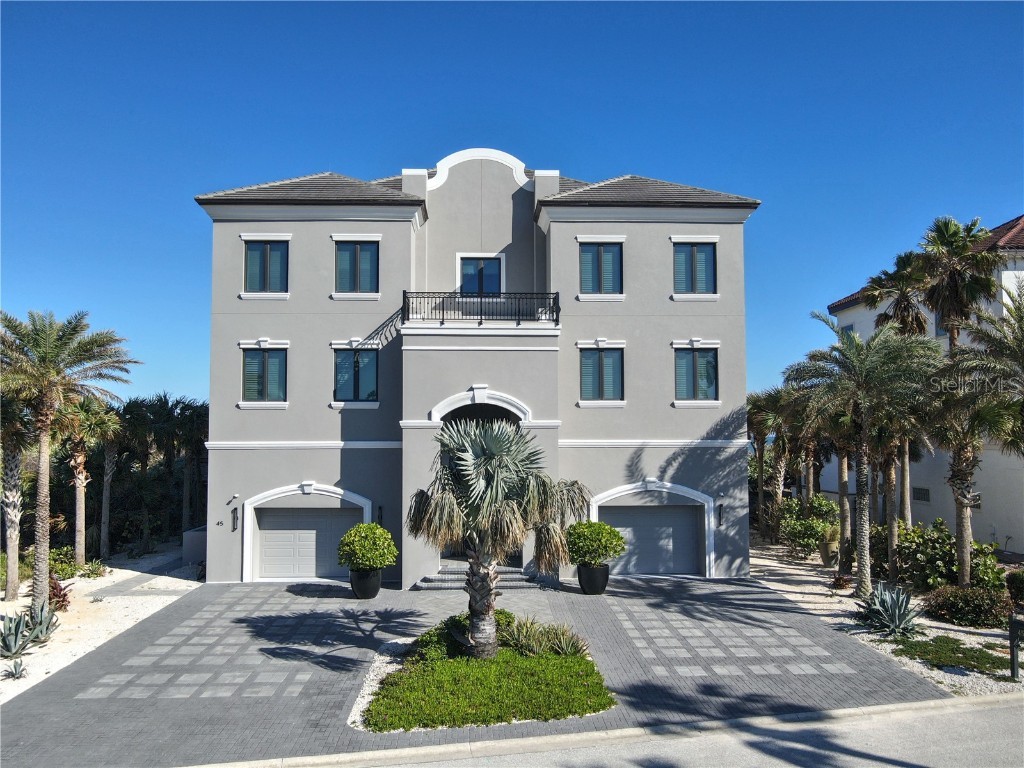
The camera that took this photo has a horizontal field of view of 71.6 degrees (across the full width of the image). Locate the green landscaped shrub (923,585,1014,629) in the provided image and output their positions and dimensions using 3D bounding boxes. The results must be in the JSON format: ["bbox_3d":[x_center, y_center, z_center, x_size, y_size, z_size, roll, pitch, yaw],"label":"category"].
[{"bbox_3d":[11.427,5.584,18.174,2.100,0.880,1.500,0,-3,-3],"label":"green landscaped shrub"}]

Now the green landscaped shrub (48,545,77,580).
[{"bbox_3d":[-15.242,6.015,24.129,1.100,1.000,1.100,0,-3,-2],"label":"green landscaped shrub"}]

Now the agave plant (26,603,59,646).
[{"bbox_3d":[-10.986,5.574,16.708,0.820,0.860,0.820,0,-3,-3],"label":"agave plant"}]

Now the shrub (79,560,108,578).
[{"bbox_3d":[-14.214,6.251,24.115,0.950,0.520,0.900,0,-3,-2],"label":"shrub"}]

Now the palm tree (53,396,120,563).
[{"bbox_3d":[-15.711,3.560,26.277,2.400,6.150,2.400,0,-3,-2],"label":"palm tree"}]

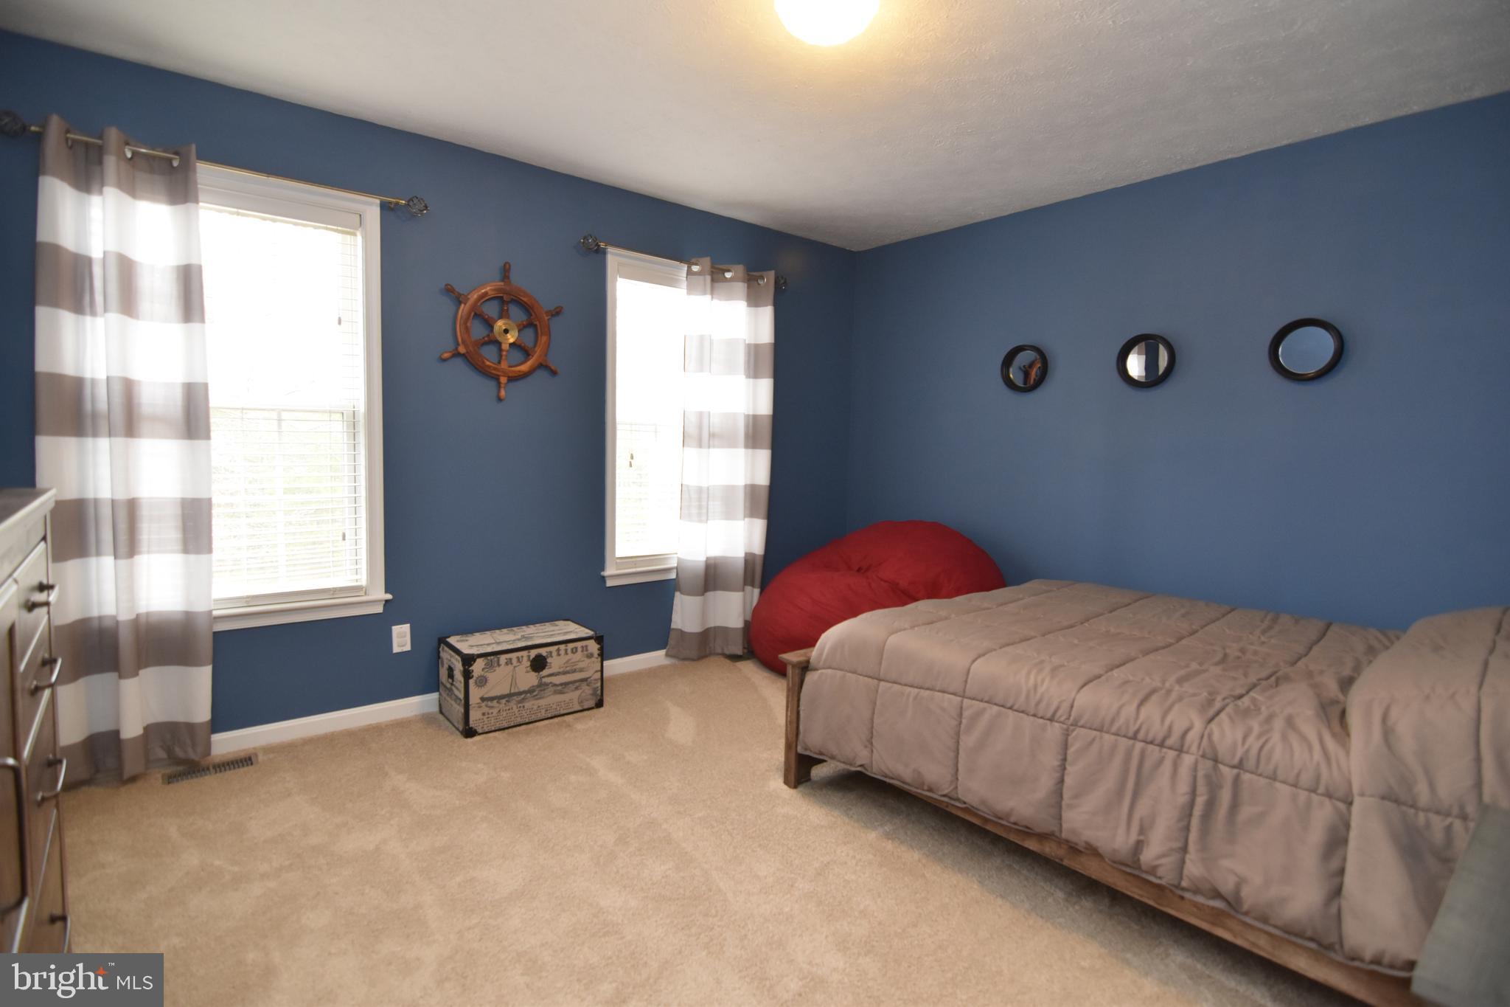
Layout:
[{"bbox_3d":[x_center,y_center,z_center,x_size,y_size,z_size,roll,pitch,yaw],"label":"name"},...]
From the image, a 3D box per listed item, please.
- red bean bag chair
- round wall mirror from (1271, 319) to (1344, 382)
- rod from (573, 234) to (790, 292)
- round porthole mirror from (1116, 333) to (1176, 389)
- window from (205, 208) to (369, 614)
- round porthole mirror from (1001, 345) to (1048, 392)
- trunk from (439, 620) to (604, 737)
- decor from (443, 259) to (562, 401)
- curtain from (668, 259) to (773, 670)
[{"bbox_3d":[0.620,0.524,3.665,1.150,0.830,1.280,-2,6,-37],"label":"red bean bag chair"},{"bbox_3d":[2.209,-0.615,2.688,0.040,0.255,0.255,-3,6,-42],"label":"round wall mirror"},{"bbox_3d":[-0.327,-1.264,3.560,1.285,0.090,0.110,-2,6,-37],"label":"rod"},{"bbox_3d":[1.818,-0.661,3.120,0.040,0.255,0.255,-3,6,-42],"label":"round porthole mirror"},{"bbox_3d":[-1.925,-0.374,2.553,0.800,1.550,0.080,-2,6,-37],"label":"window"},{"bbox_3d":[1.427,-0.715,3.551,0.040,0.255,0.255,-3,6,-42],"label":"round porthole mirror"},{"bbox_3d":[-1.052,0.774,3.056,0.605,0.344,0.335,-2,6,-37],"label":"trunk"},{"bbox_3d":[-1.134,-0.778,3.042,0.545,0.620,0.075,-2,6,-37],"label":"decor"},{"bbox_3d":[-0.181,-0.223,3.755,0.670,2.230,0.130,-2,6,-37],"label":"curtain"}]

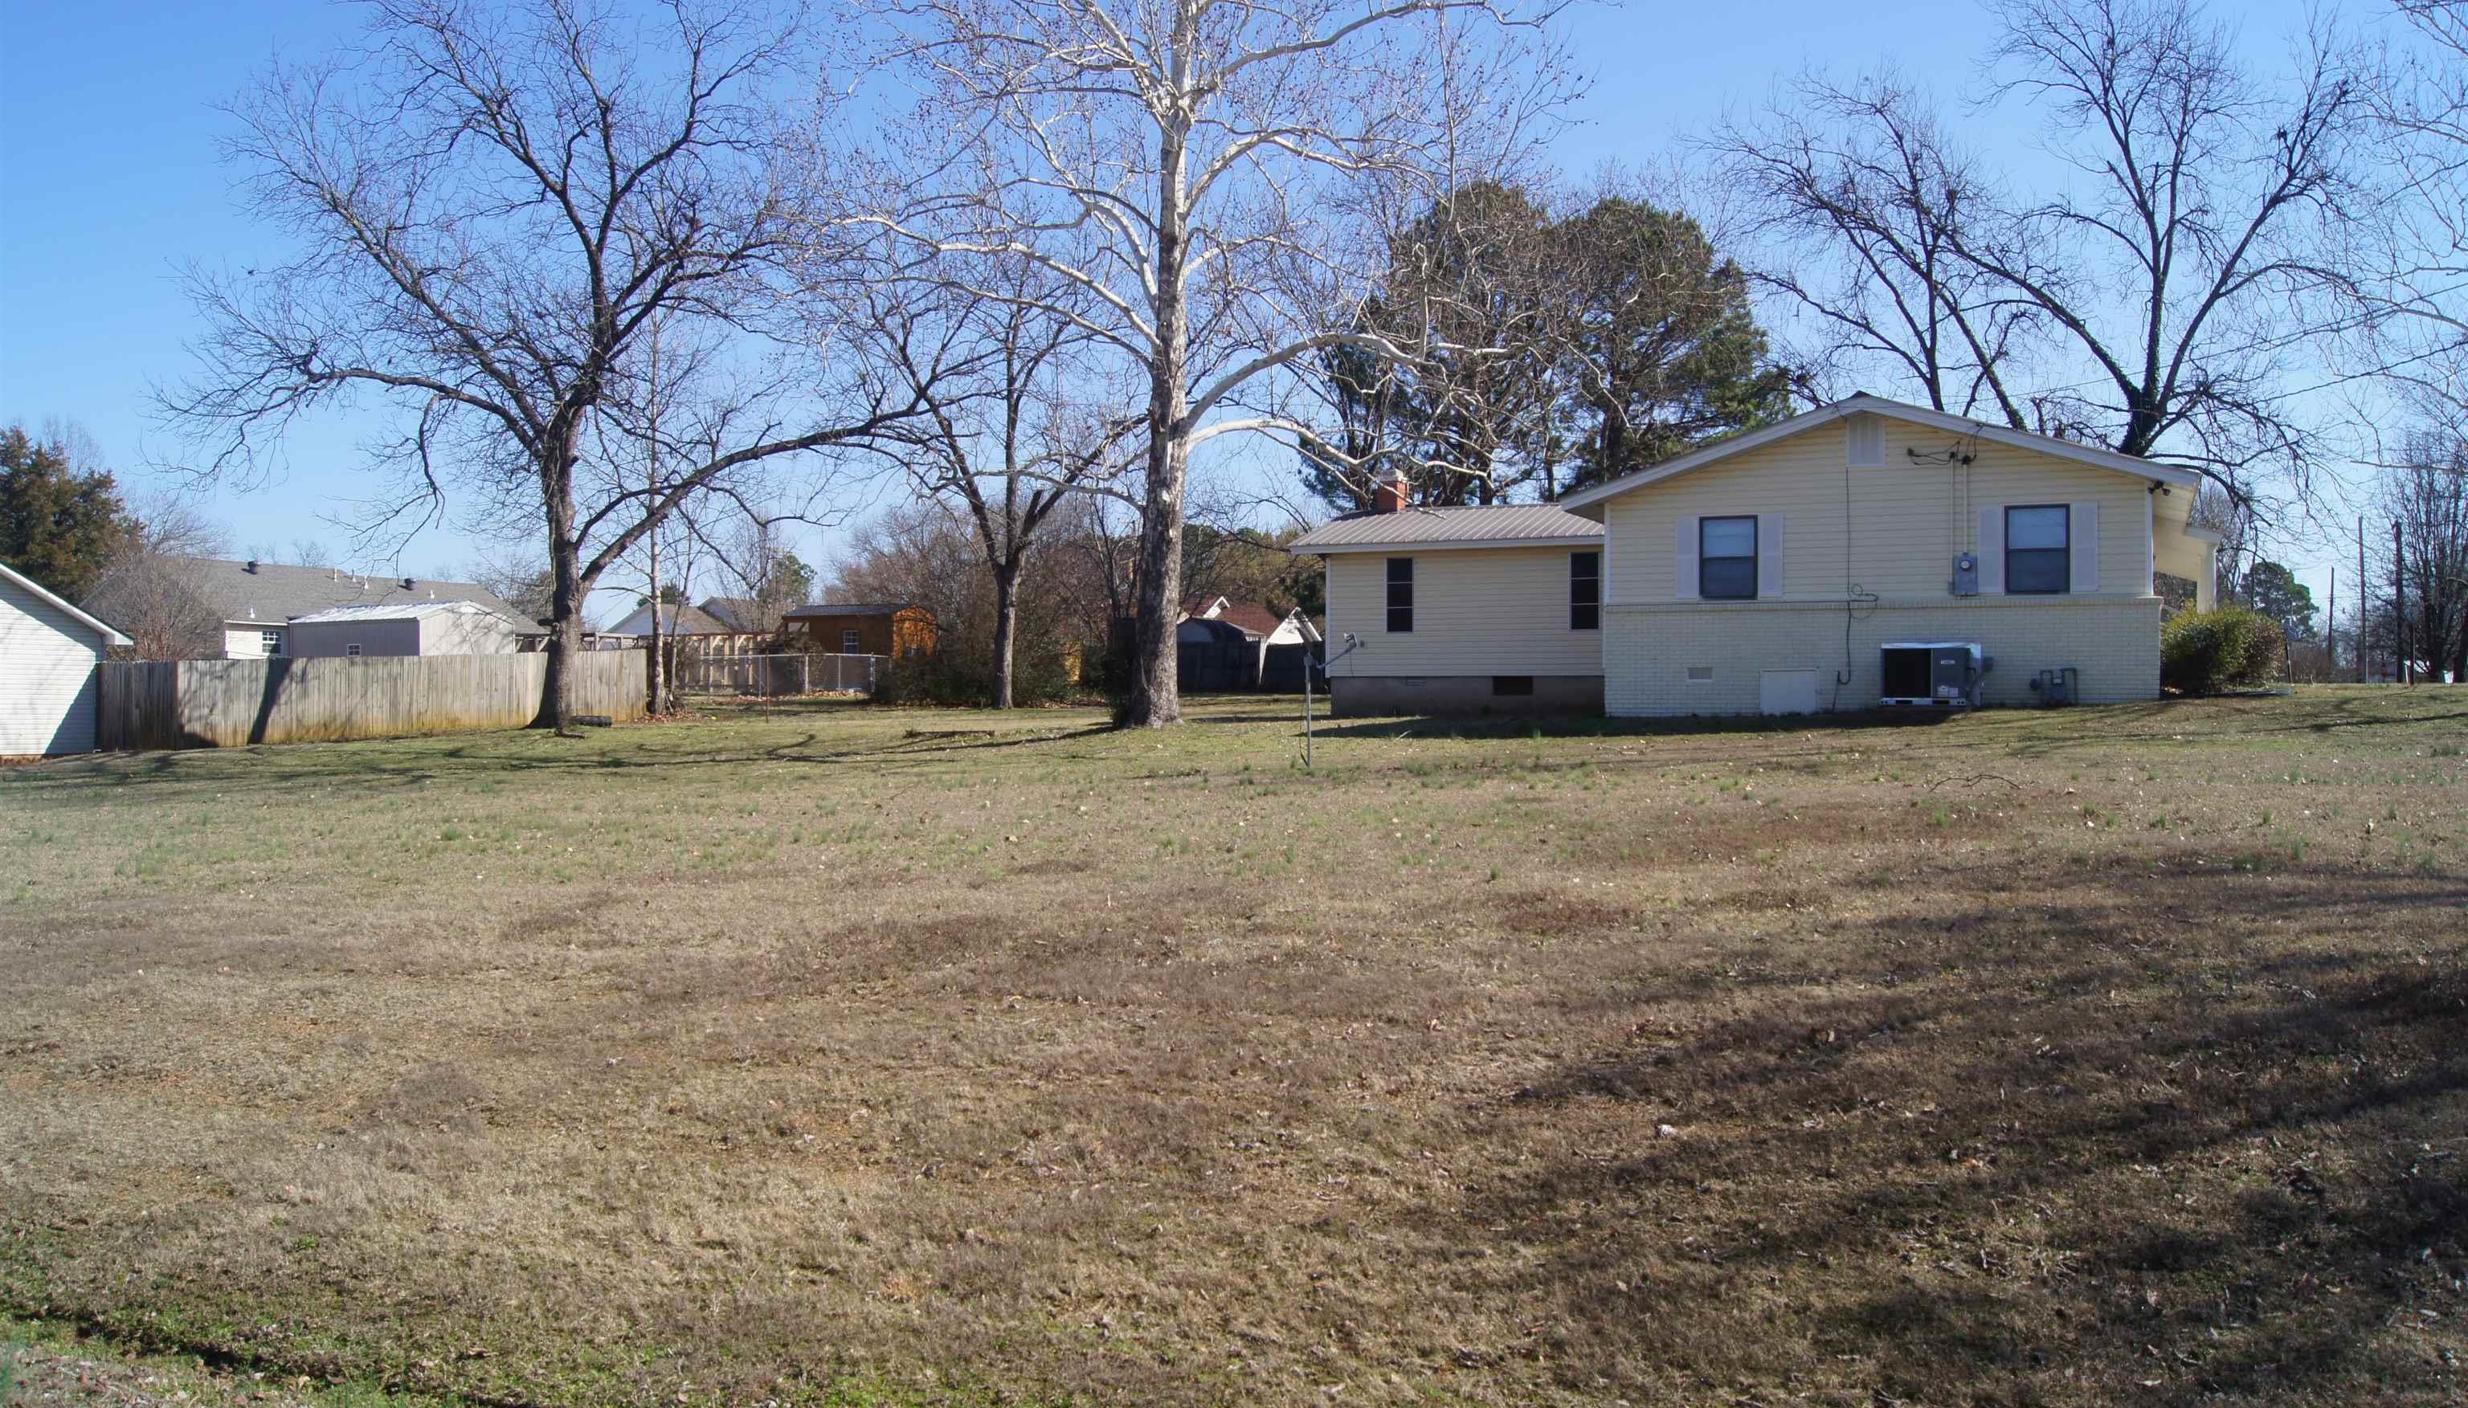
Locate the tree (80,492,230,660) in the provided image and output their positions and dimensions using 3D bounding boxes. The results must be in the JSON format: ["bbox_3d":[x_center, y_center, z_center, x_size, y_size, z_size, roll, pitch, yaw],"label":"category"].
[{"bbox_3d":[-26.236,-2.182,45.000,3.520,5.961,3.520,-1,2,0],"label":"tree"}]

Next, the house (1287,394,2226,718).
[{"bbox_3d":[10.616,-2.512,36.009,15.500,4.970,15.500,0,2,26],"label":"house"}]

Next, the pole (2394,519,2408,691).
[{"bbox_3d":[53.679,-4.654,85.000,0.360,7.801,0.360,-1,2,0],"label":"pole"}]

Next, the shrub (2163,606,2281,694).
[{"bbox_3d":[15.180,-0.815,28.400,1.900,1.360,1.800,-1,2,0],"label":"shrub"}]

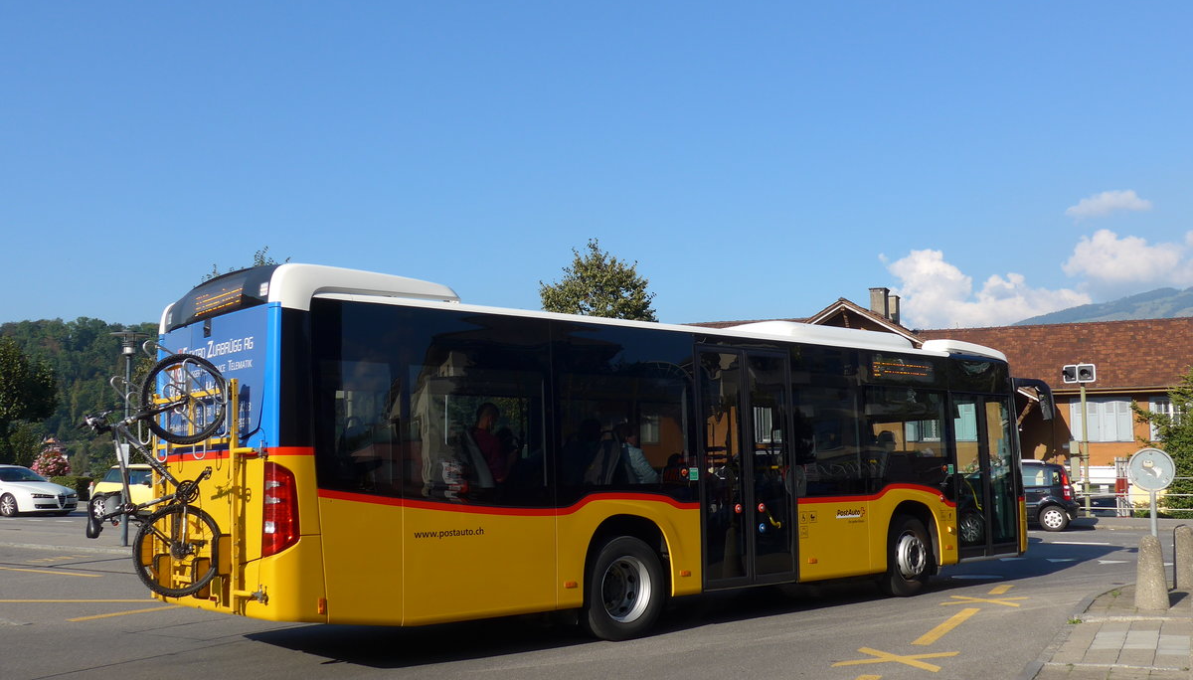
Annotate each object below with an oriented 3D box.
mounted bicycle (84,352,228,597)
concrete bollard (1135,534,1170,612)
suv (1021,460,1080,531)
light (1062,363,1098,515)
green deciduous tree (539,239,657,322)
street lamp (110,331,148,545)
[{"bbox_3d":[-3.151,0.971,8.439,0.989,1.758,0.620,5,-7,-41],"label":"mounted bicycle"},{"bbox_3d":[5.592,2.326,11.818,0.333,0.770,0.333,0,-5,0],"label":"concrete bollard"},{"bbox_3d":[8.738,3.354,25.779,3.600,1.560,1.620,-2,-6,23],"label":"suv"},{"bbox_3d":[11.793,2.425,28.522,0.850,3.704,0.500,-4,-7,36],"label":"light"},{"bbox_3d":[0.093,0.983,37.600,4.400,8.548,4.400,0,-5,0],"label":"green deciduous tree"},{"bbox_3d":[-8.550,1.774,21.419,0.680,3.892,0.680,0,-5,0],"label":"street lamp"}]

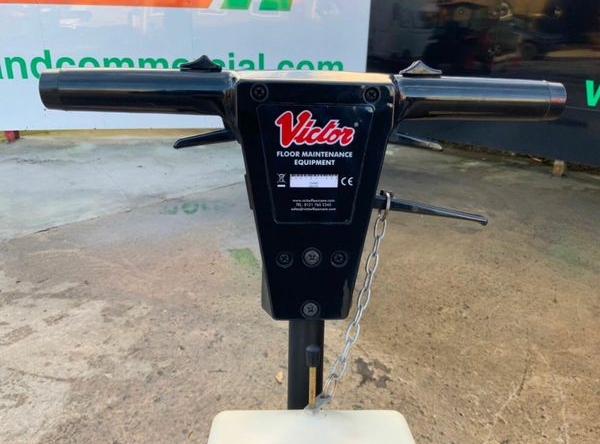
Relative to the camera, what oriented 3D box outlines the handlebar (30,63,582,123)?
[{"bbox_3d":[0.011,-0.120,0.478,0.492,0.047,0.045,0,11,-4],"label":"handlebar"}]

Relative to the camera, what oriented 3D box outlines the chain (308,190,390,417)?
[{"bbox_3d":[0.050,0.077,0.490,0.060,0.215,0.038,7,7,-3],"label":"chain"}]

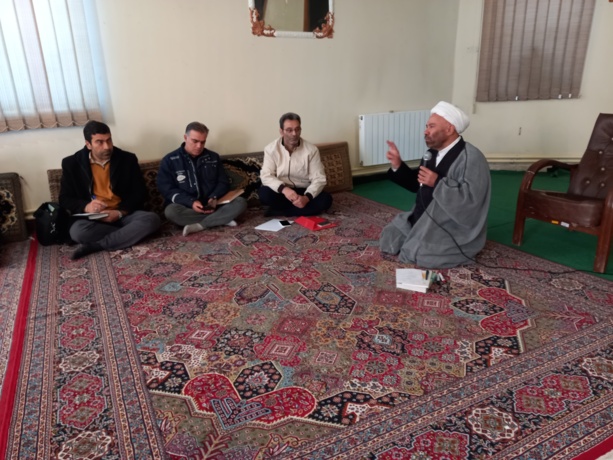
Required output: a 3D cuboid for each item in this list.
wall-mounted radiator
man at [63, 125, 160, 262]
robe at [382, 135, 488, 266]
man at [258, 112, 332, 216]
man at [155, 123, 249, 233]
[{"bbox_3d":[1.091,-1.100,5.282,1.033,0.570,0.100,-10,20,-26],"label":"wall-mounted radiator"},{"bbox_3d":[-1.531,-0.381,3.451,0.740,0.890,0.700,-12,21,-29],"label":"man"},{"bbox_3d":[0.868,-0.220,2.974,0.630,0.770,0.620,-6,18,-14],"label":"robe"},{"bbox_3d":[-0.154,-0.631,4.141,0.700,0.880,0.650,-7,19,-18],"label":"man"},{"bbox_3d":[-0.884,-0.487,3.797,0.720,0.850,0.680,-10,20,-26],"label":"man"}]

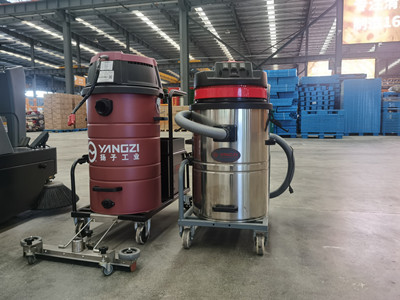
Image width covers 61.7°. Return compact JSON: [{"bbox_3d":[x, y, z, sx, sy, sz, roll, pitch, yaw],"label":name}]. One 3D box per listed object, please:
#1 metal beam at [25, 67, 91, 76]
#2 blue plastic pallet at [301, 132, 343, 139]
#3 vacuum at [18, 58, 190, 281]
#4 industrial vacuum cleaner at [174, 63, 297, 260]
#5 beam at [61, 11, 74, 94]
[{"bbox_3d":[-17.727,-9.697,41.395,9.500,0.700,0.350,1,6,13],"label":"metal beam"},{"bbox_3d":[3.475,-0.445,9.681,1.150,0.170,1.000,1,6,13],"label":"blue plastic pallet"},{"bbox_3d":[-0.468,-0.035,2.031,0.660,1.080,1.160,1,6,15],"label":"vacuum"},{"bbox_3d":[0.233,0.003,1.942,0.600,1.000,0.640,1,6,15],"label":"industrial vacuum cleaner"},{"bbox_3d":[-6.667,-4.099,17.154,0.360,6.200,0.360,1,6,13],"label":"beam"}]

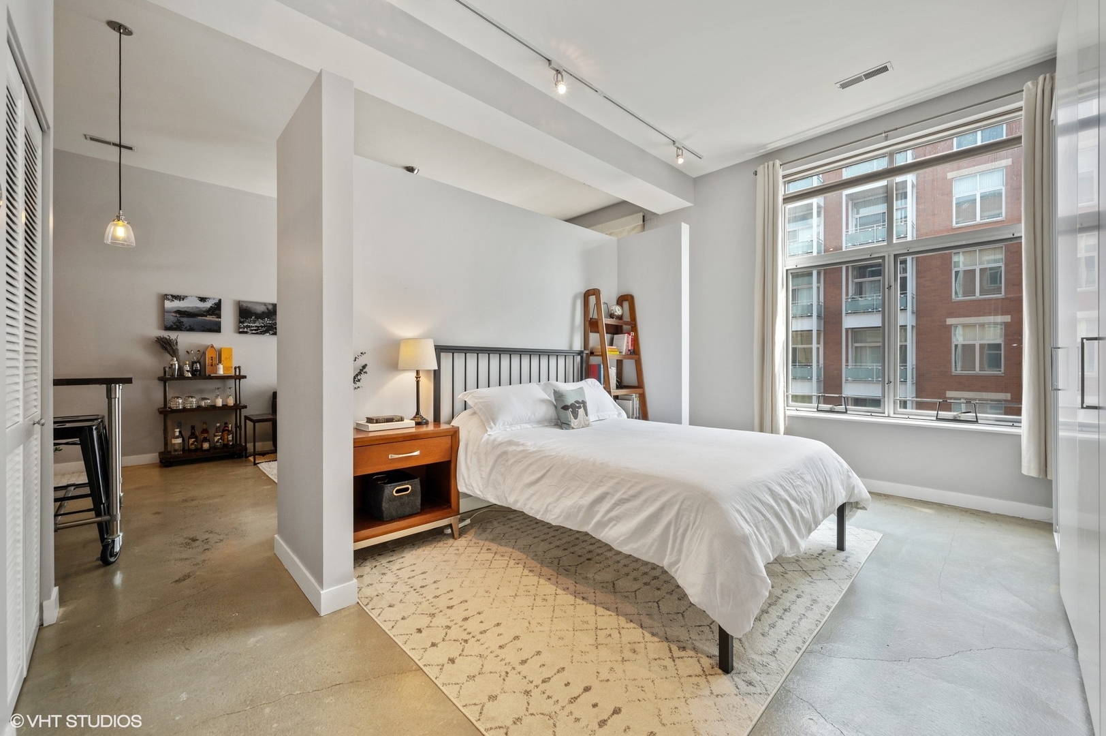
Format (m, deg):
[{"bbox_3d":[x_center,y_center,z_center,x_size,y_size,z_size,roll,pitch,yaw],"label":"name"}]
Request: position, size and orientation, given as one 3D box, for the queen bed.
[{"bbox_3d":[0.489,0.459,2.766,1.642,1.244,2.188,0,0,-43],"label":"queen bed"}]

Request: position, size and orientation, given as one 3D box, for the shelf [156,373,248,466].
[{"bbox_3d":[-4.112,0.550,5.050,0.789,1.081,0.332,0,0,-43],"label":"shelf"}]

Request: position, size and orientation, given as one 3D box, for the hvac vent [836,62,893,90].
[{"bbox_3d":[2.346,-2.193,3.247,0.141,0.021,0.342,0,0,-43],"label":"hvac vent"}]

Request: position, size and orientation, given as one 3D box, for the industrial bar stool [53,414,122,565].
[{"bbox_3d":[-2.770,0.699,2.434,0.428,0.762,0.428,0,0,-43],"label":"industrial bar stool"}]

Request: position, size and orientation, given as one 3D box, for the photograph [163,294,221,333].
[{"bbox_3d":[-4.282,-0.639,5.123,0.521,0.419,0.032,0,0,-43],"label":"photograph"}]

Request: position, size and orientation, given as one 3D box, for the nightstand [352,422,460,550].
[{"bbox_3d":[-0.976,0.726,2.622,0.701,0.708,0.385,0,0,-43],"label":"nightstand"}]

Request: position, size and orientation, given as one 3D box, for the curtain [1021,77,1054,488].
[{"bbox_3d":[3.429,-0.626,2.994,0.225,2.800,0.112,0,0,41],"label":"curtain"}]

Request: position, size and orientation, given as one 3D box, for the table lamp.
[{"bbox_3d":[-0.884,0.094,2.819,0.263,0.558,0.263,0,0,-43],"label":"table lamp"}]

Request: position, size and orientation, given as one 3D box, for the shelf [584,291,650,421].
[{"bbox_3d":[0.637,0.182,4.060,0.492,1.808,0.471,0,0,-43],"label":"shelf"}]

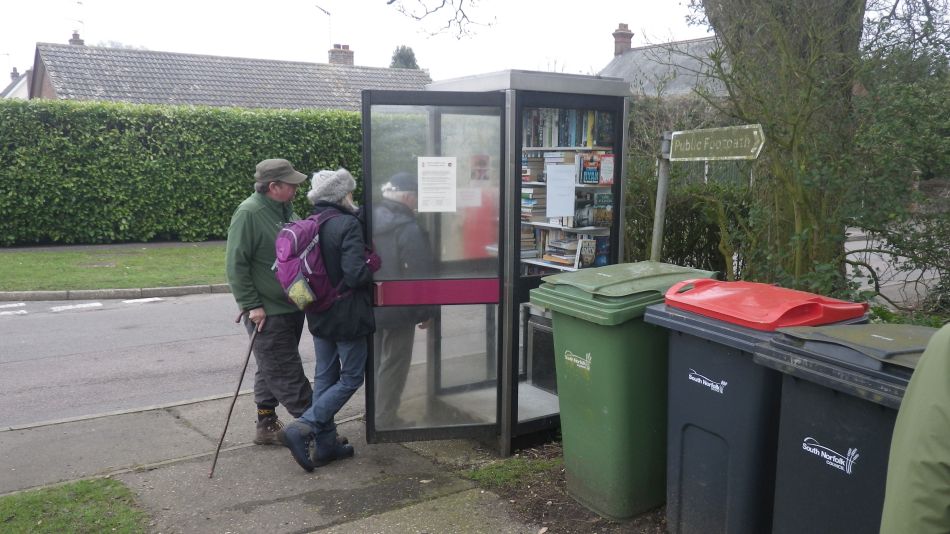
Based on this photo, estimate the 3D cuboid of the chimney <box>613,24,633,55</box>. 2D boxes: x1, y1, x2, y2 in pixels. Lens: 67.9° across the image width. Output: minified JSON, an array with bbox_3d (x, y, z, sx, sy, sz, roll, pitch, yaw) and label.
[{"bbox_3d":[6.459,-9.962,30.881,0.640,1.450,0.660,-6,11,-38],"label":"chimney"}]

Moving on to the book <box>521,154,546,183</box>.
[{"bbox_3d":[0.372,-0.641,4.697,0.140,0.180,0.200,-4,9,-29],"label":"book"}]

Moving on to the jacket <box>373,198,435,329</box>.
[{"bbox_3d":[-0.473,-0.022,4.363,0.340,0.770,0.480,-5,10,-32],"label":"jacket"}]

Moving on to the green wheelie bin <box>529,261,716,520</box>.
[{"bbox_3d":[0.743,0.596,3.560,0.735,1.085,0.580,-5,10,-32],"label":"green wheelie bin"}]

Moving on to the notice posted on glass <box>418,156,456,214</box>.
[{"bbox_3d":[-0.202,-0.444,3.805,0.208,0.296,0.004,-1,8,-8],"label":"notice posted on glass"}]

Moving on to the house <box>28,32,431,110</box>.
[{"bbox_3d":[-7.576,-4.809,24.619,12.900,5.700,8.400,-5,10,-31],"label":"house"}]

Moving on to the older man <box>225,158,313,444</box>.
[{"bbox_3d":[-1.201,0.210,4.215,0.460,1.710,0.500,-2,9,-17],"label":"older man"}]

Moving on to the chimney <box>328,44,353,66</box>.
[{"bbox_3d":[-4.803,-7.609,25.371,0.820,0.800,0.470,-5,10,-31],"label":"chimney"}]

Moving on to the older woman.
[{"bbox_3d":[-0.801,0.288,3.933,0.530,1.650,0.460,-4,9,-27],"label":"older woman"}]

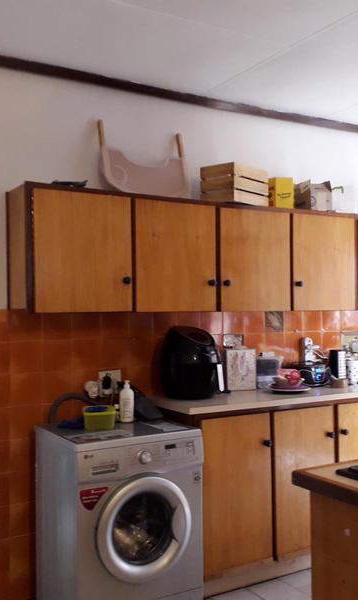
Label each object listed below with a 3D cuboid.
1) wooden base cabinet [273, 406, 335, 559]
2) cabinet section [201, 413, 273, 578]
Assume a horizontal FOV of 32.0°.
[{"bbox_3d":[0.560,0.949,3.490,0.445,0.760,0.460,0,-1,-31],"label":"wooden base cabinet"},{"bbox_3d":[0.177,0.950,3.258,0.440,0.760,0.460,0,-1,-31],"label":"cabinet section"}]

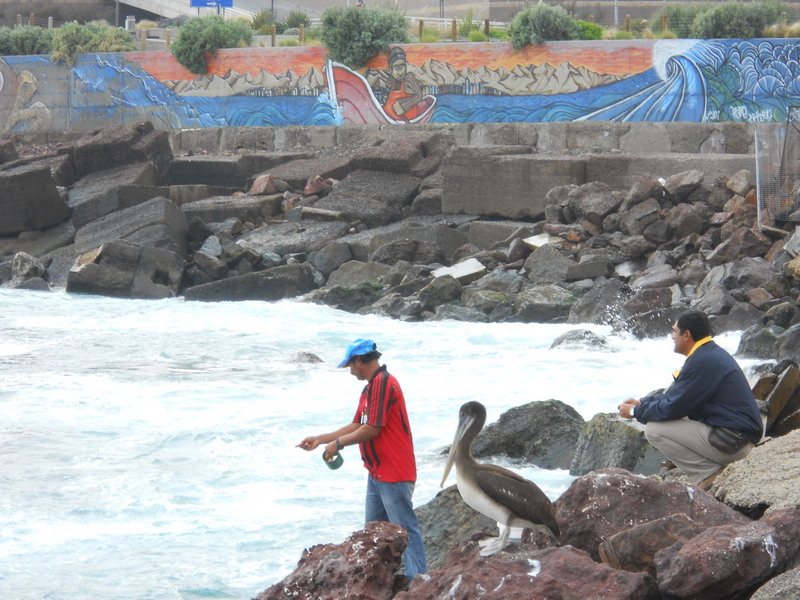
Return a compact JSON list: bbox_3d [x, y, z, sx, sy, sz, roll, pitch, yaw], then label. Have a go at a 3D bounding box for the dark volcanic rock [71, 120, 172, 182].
[{"bbox_3d":[-8.543,-4.556,95.000,3.000,1.800,2.400,0,2,0],"label":"dark volcanic rock"}]

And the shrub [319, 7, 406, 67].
[{"bbox_3d":[-1.137,-8.180,96.500,2.650,1.900,2.100,0,2,0],"label":"shrub"}]

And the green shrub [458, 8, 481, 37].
[{"bbox_3d":[2.065,-8.185,92.000,0.654,0.921,0.620,0,2,0],"label":"green shrub"}]

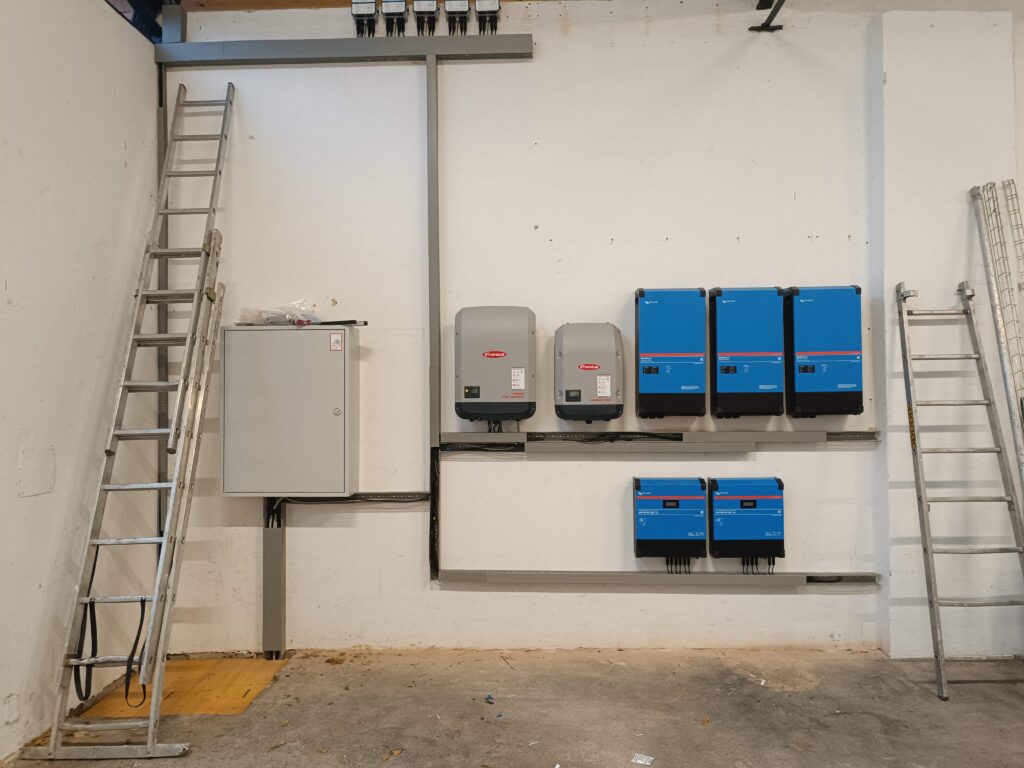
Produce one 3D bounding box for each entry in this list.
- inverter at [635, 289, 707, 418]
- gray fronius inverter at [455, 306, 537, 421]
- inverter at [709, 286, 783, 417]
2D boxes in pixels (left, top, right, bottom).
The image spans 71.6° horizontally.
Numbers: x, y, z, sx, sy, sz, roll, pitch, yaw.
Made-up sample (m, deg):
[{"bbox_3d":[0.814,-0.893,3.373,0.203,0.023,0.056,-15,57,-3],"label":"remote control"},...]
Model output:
[{"bbox_3d":[0.997,-0.190,4.486,0.407,0.790,0.210,0,-1,2],"label":"inverter"},{"bbox_3d":[-0.103,-0.132,4.508,0.512,0.722,0.225,0,-1,2],"label":"gray fronius inverter"},{"bbox_3d":[1.471,-0.193,4.466,0.406,0.790,0.210,0,-1,2],"label":"inverter"}]

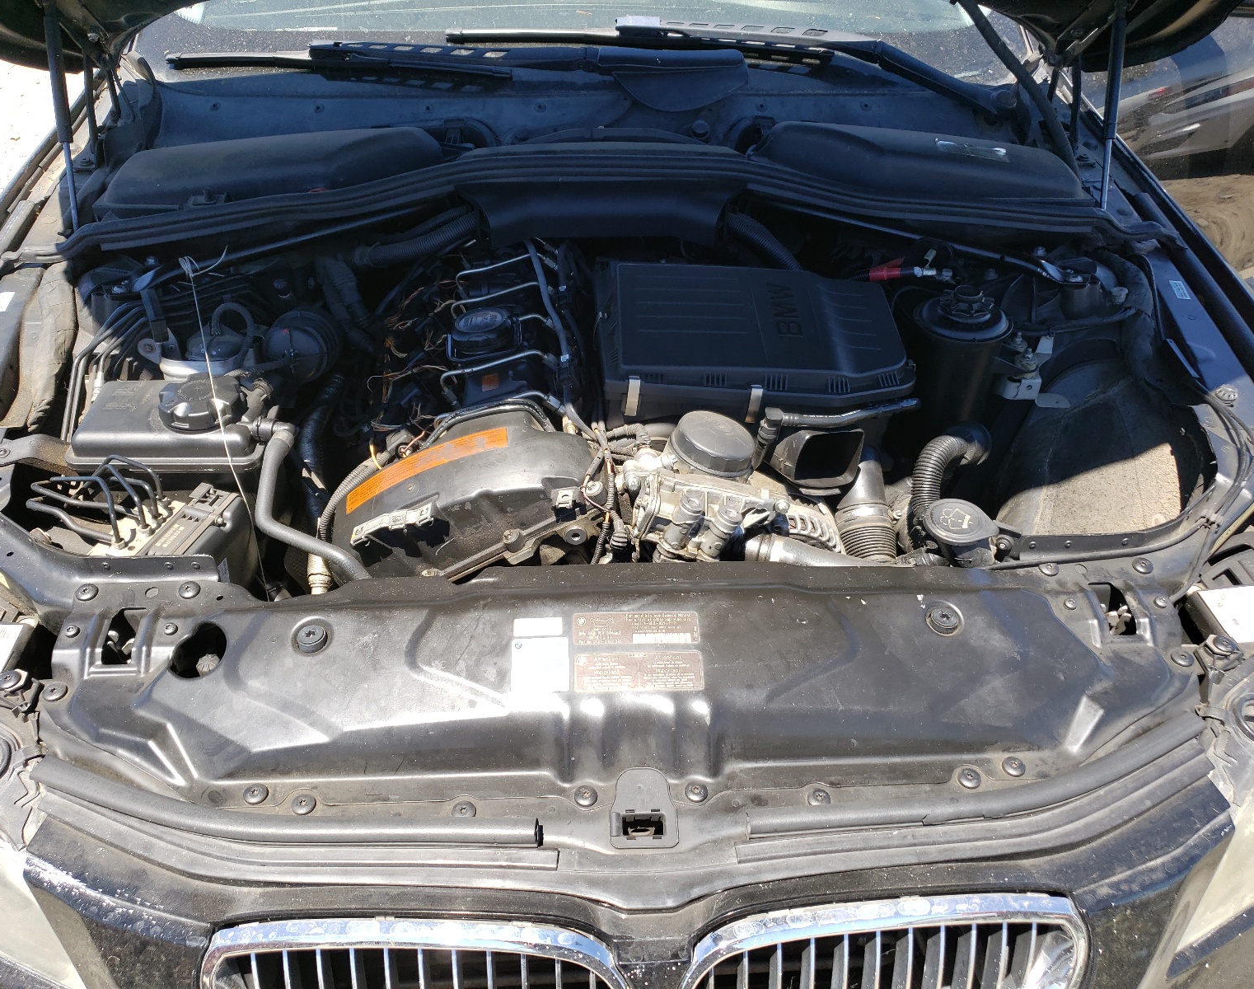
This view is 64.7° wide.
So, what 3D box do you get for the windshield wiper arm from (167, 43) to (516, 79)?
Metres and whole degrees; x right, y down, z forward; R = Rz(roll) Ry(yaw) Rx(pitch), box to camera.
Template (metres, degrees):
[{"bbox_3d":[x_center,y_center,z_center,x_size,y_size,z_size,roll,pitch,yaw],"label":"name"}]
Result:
[{"bbox_3d":[-0.459,-0.692,1.585,0.570,0.040,0.045,4,40,4],"label":"windshield wiper arm"}]

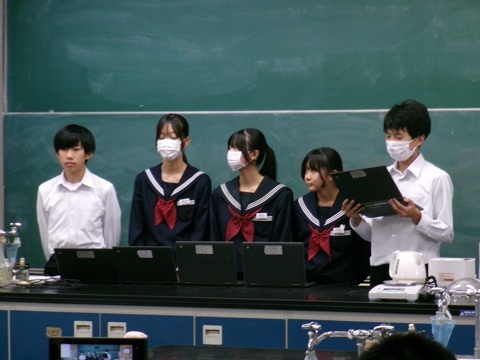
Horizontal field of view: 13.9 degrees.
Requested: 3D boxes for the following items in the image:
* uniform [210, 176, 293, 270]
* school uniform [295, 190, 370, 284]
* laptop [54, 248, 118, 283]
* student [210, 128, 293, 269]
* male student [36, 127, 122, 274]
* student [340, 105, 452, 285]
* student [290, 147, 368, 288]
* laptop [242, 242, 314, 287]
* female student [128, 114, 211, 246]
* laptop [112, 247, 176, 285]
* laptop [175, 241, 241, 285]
[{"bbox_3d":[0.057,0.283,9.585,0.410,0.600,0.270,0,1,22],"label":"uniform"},{"bbox_3d":[0.437,0.340,9.385,0.400,0.580,0.280,0,1,22],"label":"school uniform"},{"bbox_3d":[-0.712,0.408,9.519,0.292,0.172,0.325,0,1,17],"label":"laptop"},{"bbox_3d":[0.058,0.545,9.614,0.410,1.587,0.300,0,1,22],"label":"student"},{"bbox_3d":[-0.803,0.529,9.864,0.420,1.614,0.280,0,1,13],"label":"male student"},{"bbox_3d":[0.752,0.484,9.265,0.500,1.716,0.480,1,1,36],"label":"student"},{"bbox_3d":[0.439,0.593,9.413,0.400,1.496,0.300,0,1,22],"label":"student"},{"bbox_3d":[0.189,0.391,9.227,0.292,0.212,0.245,0,1,17],"label":"laptop"},{"bbox_3d":[-0.346,0.506,9.735,0.410,1.664,0.290,0,1,13],"label":"female student"},{"bbox_3d":[-0.423,0.402,9.426,0.292,0.182,0.310,0,1,17],"label":"laptop"},{"bbox_3d":[-0.125,0.390,9.345,0.292,0.210,0.250,0,1,17],"label":"laptop"}]

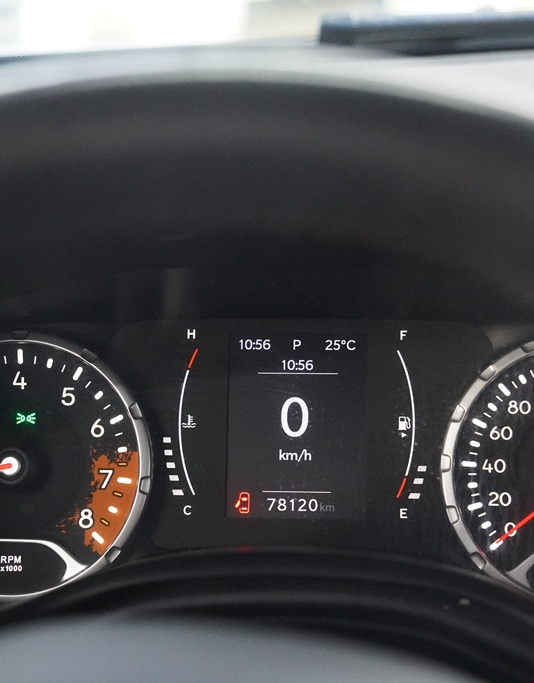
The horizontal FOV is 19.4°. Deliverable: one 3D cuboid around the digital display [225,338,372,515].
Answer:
[{"bbox_3d":[0.012,0.032,0.604,0.054,0.072,0.008,0,-11,5],"label":"digital display"}]

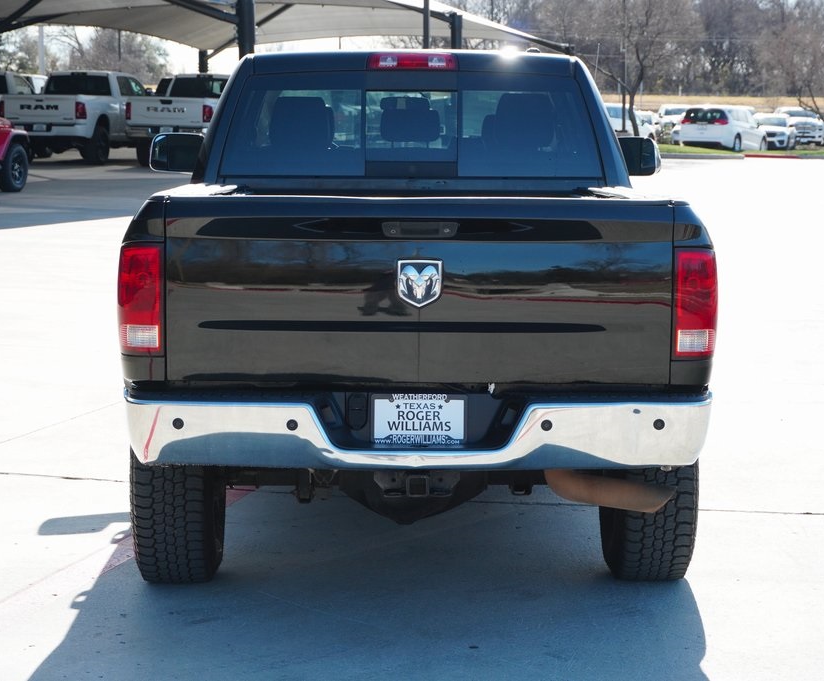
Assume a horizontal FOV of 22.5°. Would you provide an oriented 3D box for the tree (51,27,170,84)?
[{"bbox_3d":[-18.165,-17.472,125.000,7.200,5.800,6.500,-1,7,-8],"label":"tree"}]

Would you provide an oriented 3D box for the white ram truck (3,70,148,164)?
[{"bbox_3d":[-7.380,-5.120,47.800,2.060,2.050,6.070,2,7,12],"label":"white ram truck"}]

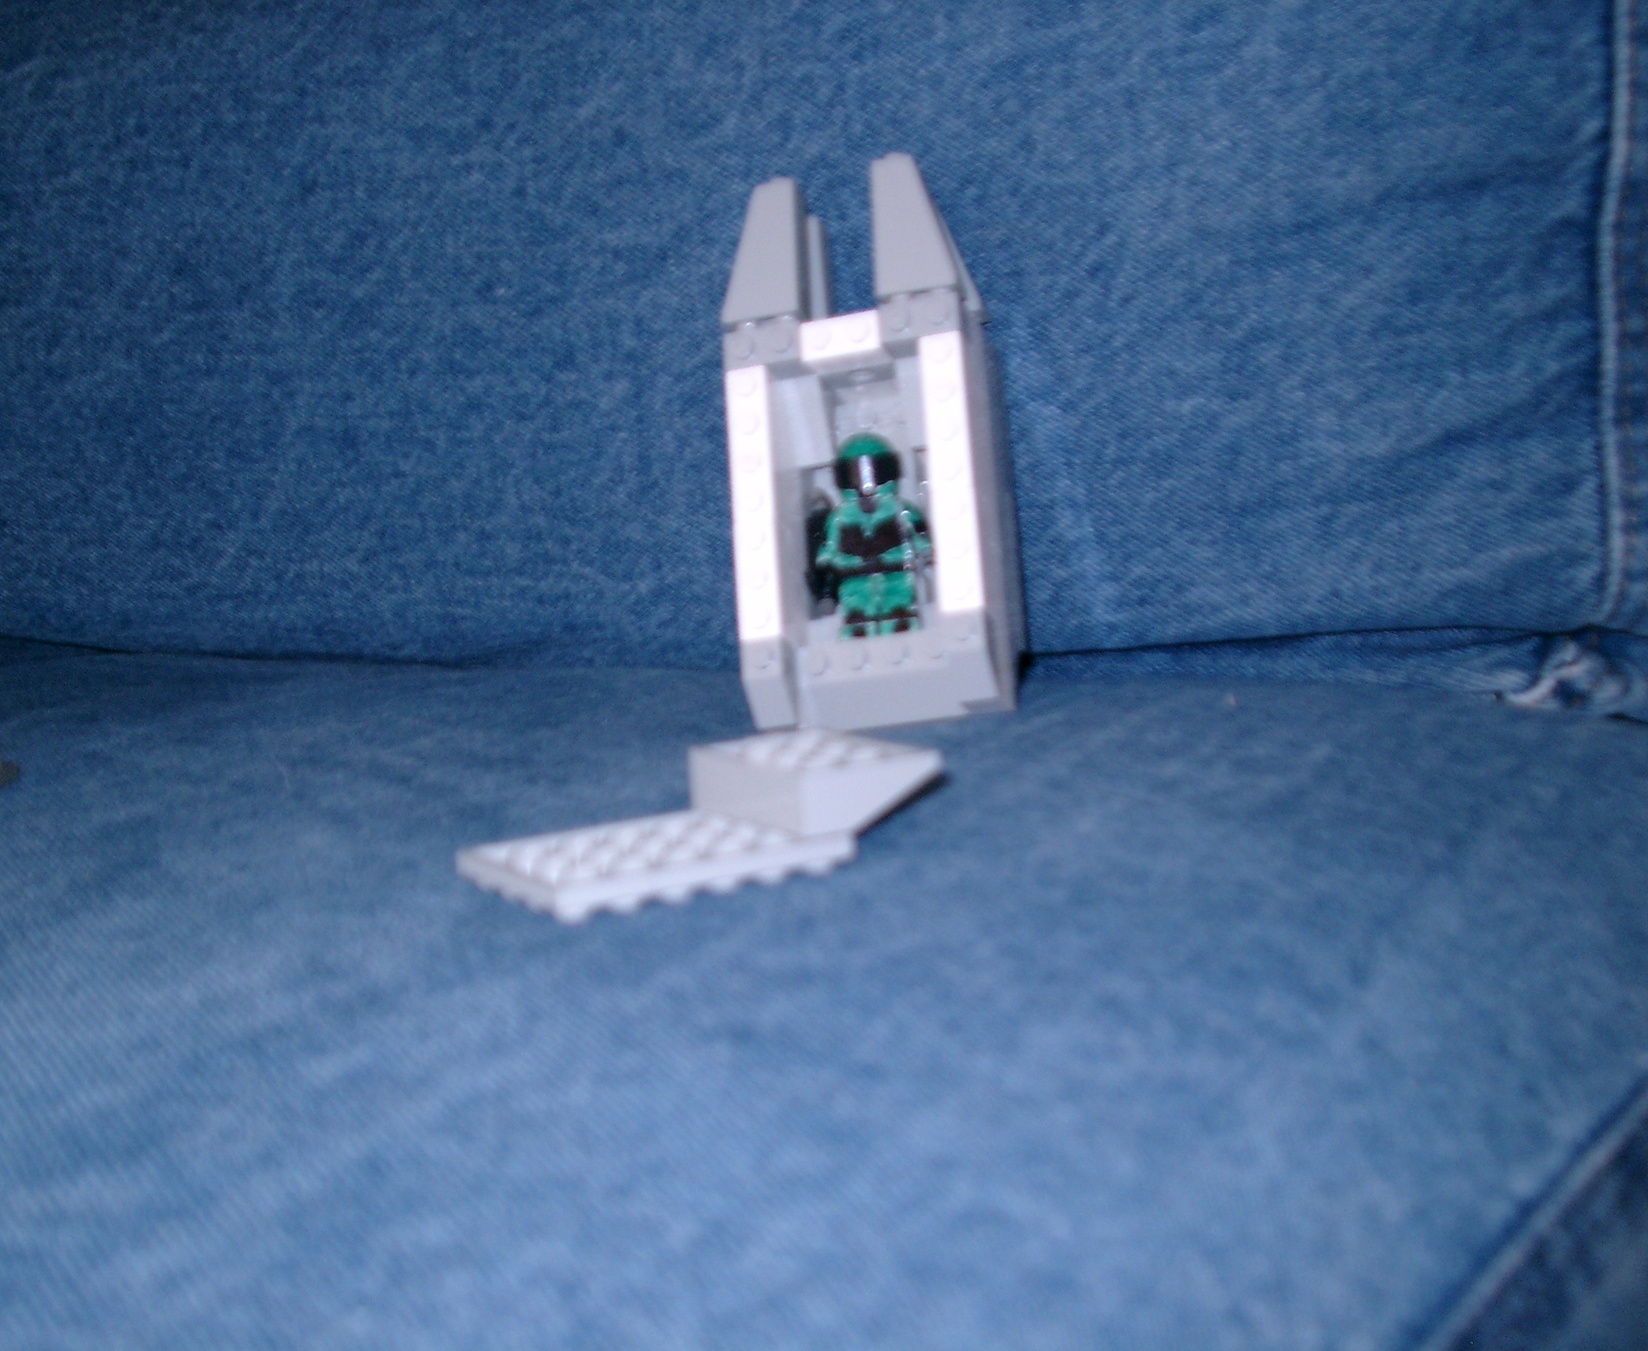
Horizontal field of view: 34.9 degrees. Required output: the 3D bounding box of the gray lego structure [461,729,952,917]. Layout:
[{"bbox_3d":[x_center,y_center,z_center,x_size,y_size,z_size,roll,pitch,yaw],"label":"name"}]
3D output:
[{"bbox_3d":[-0.018,0.020,0.383,0.064,0.016,0.032,-8,10,-31],"label":"gray lego structure"}]

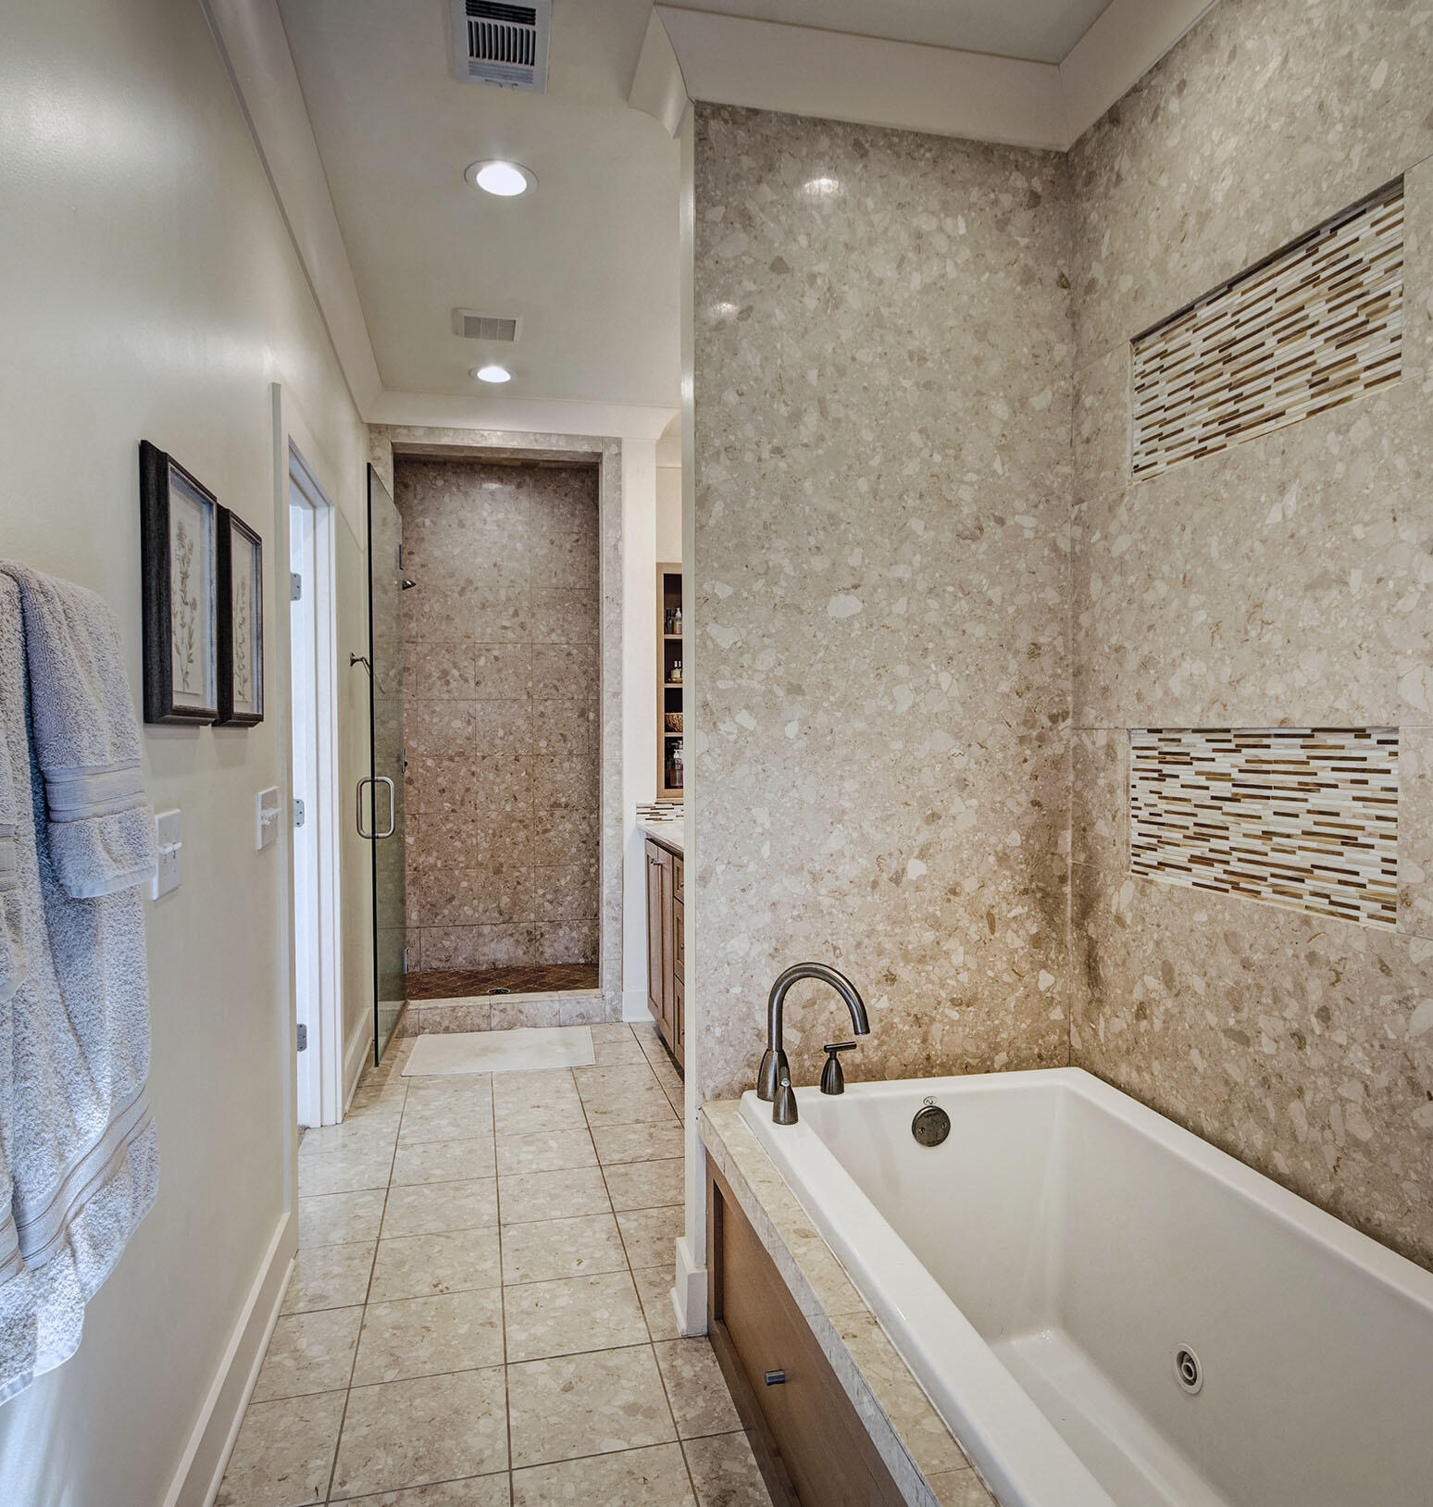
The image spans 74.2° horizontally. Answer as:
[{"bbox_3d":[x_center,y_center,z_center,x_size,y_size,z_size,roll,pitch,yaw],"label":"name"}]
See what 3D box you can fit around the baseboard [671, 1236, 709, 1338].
[{"bbox_3d":[-0.061,1.196,2.127,0.062,0.142,0.147,0,1,-14],"label":"baseboard"}]

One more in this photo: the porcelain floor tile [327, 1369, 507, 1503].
[{"bbox_3d":[-0.556,1.298,1.813,0.306,0.011,0.298,0,1,-14],"label":"porcelain floor tile"}]

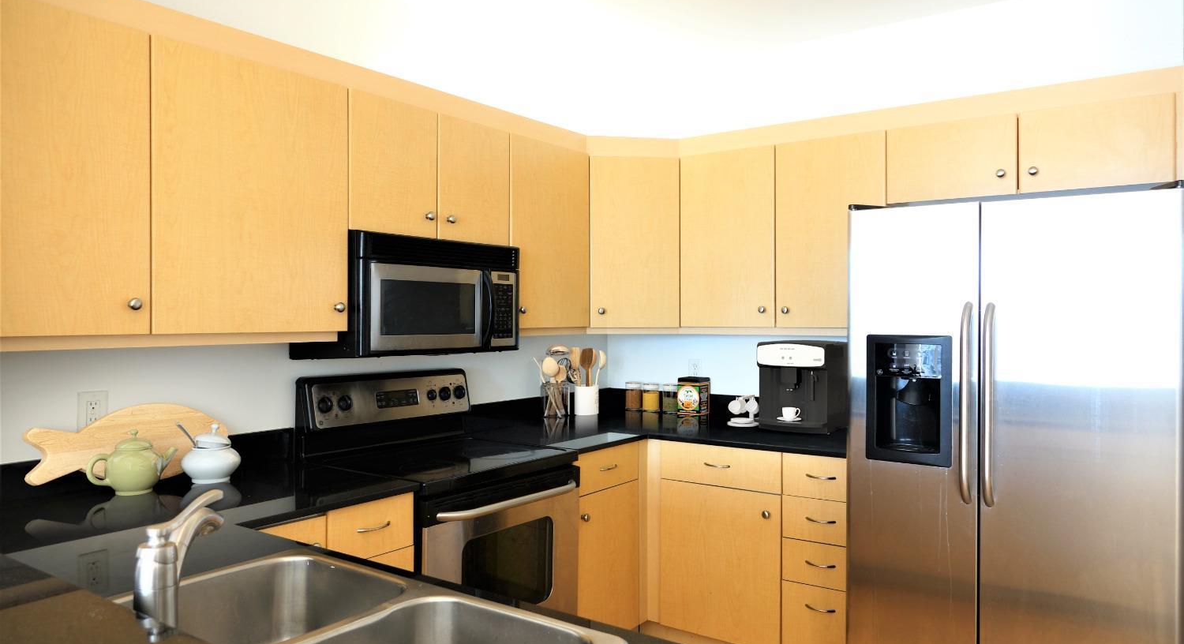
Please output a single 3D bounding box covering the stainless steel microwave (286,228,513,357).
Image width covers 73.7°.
[{"bbox_3d":[-0.656,-0.089,2.904,0.405,0.405,0.757,0,0,36],"label":"stainless steel microwave"}]

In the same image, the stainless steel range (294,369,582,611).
[{"bbox_3d":[-0.516,0.794,2.808,0.710,1.195,0.759,0,0,36],"label":"stainless steel range"}]

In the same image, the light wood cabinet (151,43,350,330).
[{"bbox_3d":[-1.088,-0.352,2.365,0.340,0.771,0.600,0,0,36],"label":"light wood cabinet"}]

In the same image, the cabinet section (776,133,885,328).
[{"bbox_3d":[1.047,-0.356,3.317,0.453,0.766,0.313,0,0,36],"label":"cabinet section"}]

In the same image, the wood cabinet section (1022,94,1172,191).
[{"bbox_3d":[1.780,-0.593,2.784,0.448,0.285,0.313,0,0,36],"label":"wood cabinet section"}]

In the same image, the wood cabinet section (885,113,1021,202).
[{"bbox_3d":[1.415,-0.595,3.049,0.455,0.285,0.313,0,0,36],"label":"wood cabinet section"}]

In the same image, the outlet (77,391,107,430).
[{"bbox_3d":[-1.402,0.256,2.219,0.009,0.117,0.074,0,0,36],"label":"outlet"}]

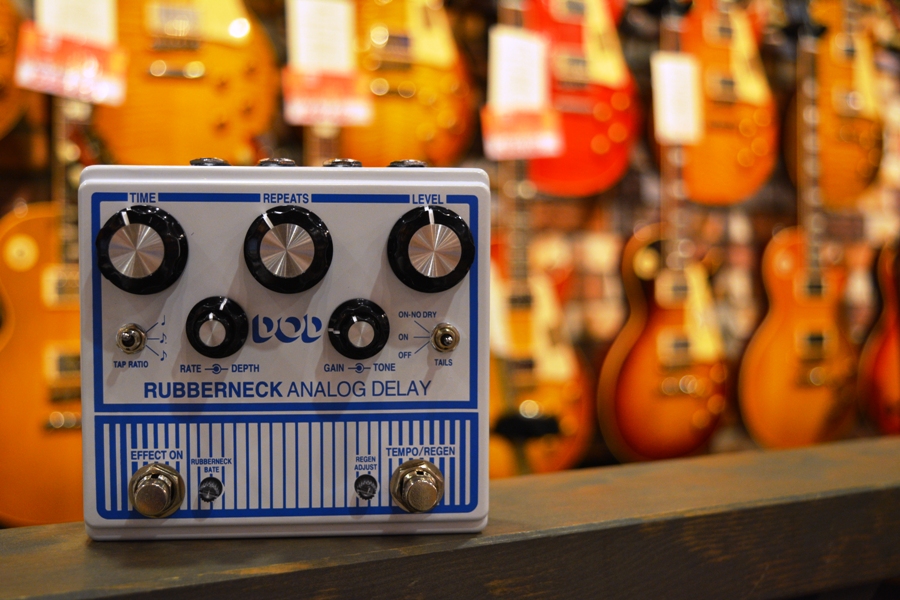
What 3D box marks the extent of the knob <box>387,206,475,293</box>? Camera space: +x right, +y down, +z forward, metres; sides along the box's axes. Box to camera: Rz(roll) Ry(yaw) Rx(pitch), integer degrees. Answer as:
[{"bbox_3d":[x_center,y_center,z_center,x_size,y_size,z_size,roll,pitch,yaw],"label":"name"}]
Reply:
[{"bbox_3d":[-0.005,-0.014,0.367,0.026,0.026,0.015,-6,3,-5],"label":"knob"}]

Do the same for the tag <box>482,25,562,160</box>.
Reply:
[{"bbox_3d":[0.125,-0.358,2.200,0.150,0.227,0.012,-1,2,-34],"label":"tag"}]

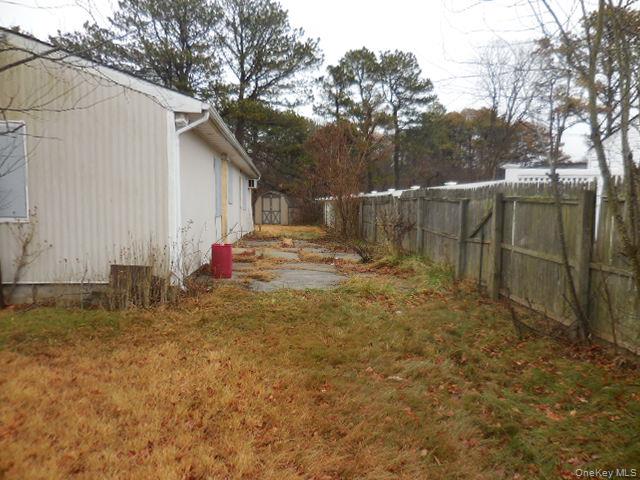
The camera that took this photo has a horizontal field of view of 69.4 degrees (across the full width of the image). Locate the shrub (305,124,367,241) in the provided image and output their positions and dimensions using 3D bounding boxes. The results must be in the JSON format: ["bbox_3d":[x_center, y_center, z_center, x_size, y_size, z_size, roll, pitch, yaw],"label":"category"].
[{"bbox_3d":[0.640,-2.270,17.900,2.300,4.550,2.200,0,4,0],"label":"shrub"}]

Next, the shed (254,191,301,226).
[{"bbox_3d":[-3.000,-2.290,33.200,2.400,2.400,2.600,1,4,14],"label":"shed"}]

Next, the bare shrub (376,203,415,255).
[{"bbox_3d":[1.960,-0.300,12.000,1.000,1.350,1.000,0,4,0],"label":"bare shrub"}]

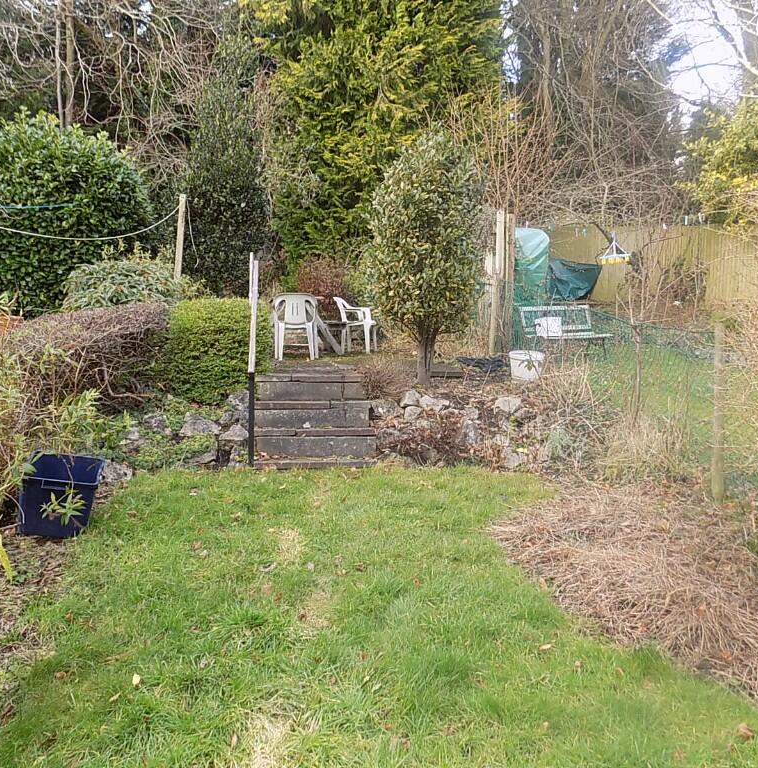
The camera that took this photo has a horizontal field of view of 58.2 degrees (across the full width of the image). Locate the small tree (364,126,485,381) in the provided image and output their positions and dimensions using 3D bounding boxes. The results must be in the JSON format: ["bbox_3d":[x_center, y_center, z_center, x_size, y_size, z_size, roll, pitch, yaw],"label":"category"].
[{"bbox_3d":[0.402,-1.106,5.950,0.980,2.170,0.950,0,5,0],"label":"small tree"}]

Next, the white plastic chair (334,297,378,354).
[{"bbox_3d":[-0.330,-0.821,9.550,0.560,0.790,0.560,1,5,11],"label":"white plastic chair"}]

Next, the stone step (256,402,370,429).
[{"bbox_3d":[-0.556,0.240,5.729,0.950,0.200,0.310,0,5,-4],"label":"stone step"}]

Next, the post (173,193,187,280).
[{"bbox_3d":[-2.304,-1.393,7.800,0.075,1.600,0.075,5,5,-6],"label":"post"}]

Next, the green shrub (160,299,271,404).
[{"bbox_3d":[-1.436,-0.298,6.050,0.880,0.880,0.850,0,5,0],"label":"green shrub"}]

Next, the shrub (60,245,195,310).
[{"bbox_3d":[-2.761,-1.042,7.500,1.420,0.950,1.150,-2,6,-20],"label":"shrub"}]

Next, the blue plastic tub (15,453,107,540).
[{"bbox_3d":[-1.890,0.658,4.050,0.410,0.360,0.480,6,7,-19],"label":"blue plastic tub"}]

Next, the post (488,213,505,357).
[{"bbox_3d":[1.524,-1.292,8.718,0.130,1.803,0.120,1,5,0],"label":"post"}]

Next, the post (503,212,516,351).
[{"bbox_3d":[1.733,-1.356,9.000,0.110,1.830,0.110,0,5,0],"label":"post"}]

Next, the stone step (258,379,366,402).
[{"bbox_3d":[-0.583,0.043,5.880,0.930,0.200,0.330,0,5,0],"label":"stone step"}]

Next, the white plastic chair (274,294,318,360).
[{"bbox_3d":[-1.012,-0.693,8.350,0.550,0.800,0.550,-1,5,-7],"label":"white plastic chair"}]

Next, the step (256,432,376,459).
[{"bbox_3d":[-0.512,0.460,5.479,0.970,0.200,0.310,0,5,-4],"label":"step"}]

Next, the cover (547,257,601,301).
[{"bbox_3d":[3.276,-1.768,11.400,0.880,0.740,0.550,0,5,0],"label":"cover"}]

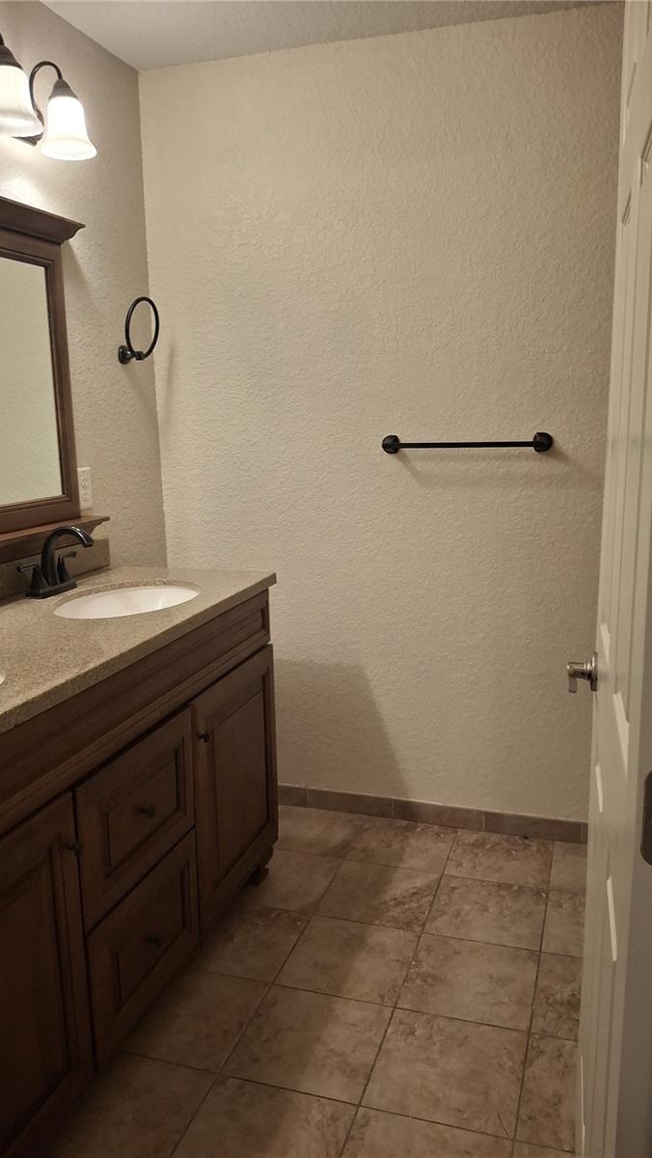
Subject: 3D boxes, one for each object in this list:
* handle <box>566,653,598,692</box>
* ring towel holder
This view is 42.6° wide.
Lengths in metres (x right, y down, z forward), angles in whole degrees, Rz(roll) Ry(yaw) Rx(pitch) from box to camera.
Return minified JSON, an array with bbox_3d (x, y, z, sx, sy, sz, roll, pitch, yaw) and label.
[{"bbox_3d":[0.421,0.162,1.372,0.050,0.065,0.140,2,11,16],"label":"handle"},{"bbox_3d":[-0.594,-0.773,2.604,0.083,0.200,0.190,2,11,18],"label":"ring towel holder"}]

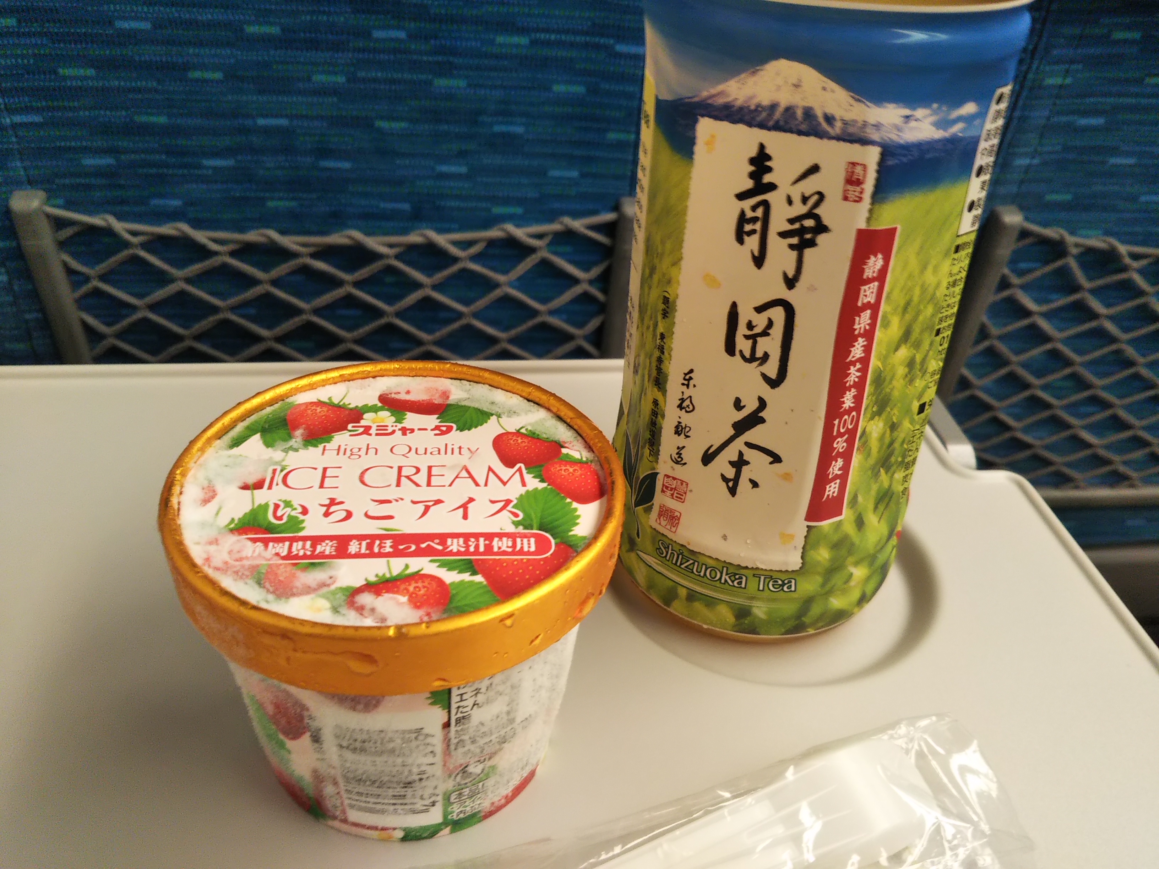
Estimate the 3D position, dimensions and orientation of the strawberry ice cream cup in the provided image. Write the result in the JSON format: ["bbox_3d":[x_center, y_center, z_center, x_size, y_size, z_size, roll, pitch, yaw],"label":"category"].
[{"bbox_3d":[-0.031,0.031,0.183,0.075,0.059,0.075,0,33,-5],"label":"strawberry ice cream cup"}]

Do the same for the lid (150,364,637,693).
[{"bbox_3d":[-0.030,0.011,0.171,0.075,0.012,0.075,0,33,-5],"label":"lid"}]

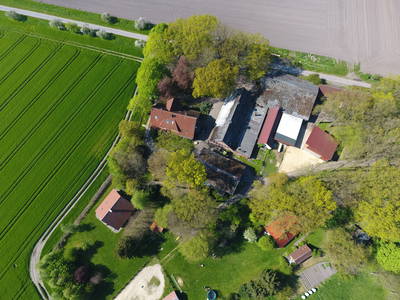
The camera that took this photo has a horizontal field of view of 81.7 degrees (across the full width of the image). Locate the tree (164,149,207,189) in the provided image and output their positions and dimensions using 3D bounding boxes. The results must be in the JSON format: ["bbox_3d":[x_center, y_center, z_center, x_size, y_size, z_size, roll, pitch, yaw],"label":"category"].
[{"bbox_3d":[-6.442,8.480,104.223,18.200,14.500,17.800,0,75,0],"label":"tree"}]

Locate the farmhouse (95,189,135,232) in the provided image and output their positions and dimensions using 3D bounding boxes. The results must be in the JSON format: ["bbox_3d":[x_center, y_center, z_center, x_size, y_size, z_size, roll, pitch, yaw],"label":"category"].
[{"bbox_3d":[-37.648,26.487,102.615,13.300,8.070,11.780,36,78,9],"label":"farmhouse"}]

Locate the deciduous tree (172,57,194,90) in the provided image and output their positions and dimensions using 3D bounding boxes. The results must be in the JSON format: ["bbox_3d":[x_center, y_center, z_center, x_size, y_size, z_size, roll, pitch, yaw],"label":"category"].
[{"bbox_3d":[-8.098,-37.149,115.453,10.500,17.000,11.500,0,75,0],"label":"deciduous tree"}]

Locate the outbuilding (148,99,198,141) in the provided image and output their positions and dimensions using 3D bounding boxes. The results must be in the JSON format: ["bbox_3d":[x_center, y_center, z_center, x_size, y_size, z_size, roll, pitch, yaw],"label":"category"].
[{"bbox_3d":[-11.562,-15.937,112.824,21.670,10.840,15.500,15,75,4],"label":"outbuilding"}]

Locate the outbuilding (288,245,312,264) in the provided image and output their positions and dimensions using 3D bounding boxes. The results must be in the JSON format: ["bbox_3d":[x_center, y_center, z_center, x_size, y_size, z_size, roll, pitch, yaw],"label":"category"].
[{"bbox_3d":[43.713,45.172,99.592,8.020,4.010,4.890,-31,77,-8],"label":"outbuilding"}]

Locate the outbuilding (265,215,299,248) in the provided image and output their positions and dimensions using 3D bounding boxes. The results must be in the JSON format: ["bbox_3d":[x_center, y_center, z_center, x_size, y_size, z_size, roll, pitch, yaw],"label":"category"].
[{"bbox_3d":[35.910,33.220,99.500,13.290,6.200,10.280,-37,76,-11],"label":"outbuilding"}]

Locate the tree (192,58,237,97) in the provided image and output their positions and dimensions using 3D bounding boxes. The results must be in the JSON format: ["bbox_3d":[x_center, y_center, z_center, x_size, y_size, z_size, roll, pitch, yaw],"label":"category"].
[{"bbox_3d":[7.621,-34.809,115.329,22.000,16.000,21.000,0,75,0],"label":"tree"}]

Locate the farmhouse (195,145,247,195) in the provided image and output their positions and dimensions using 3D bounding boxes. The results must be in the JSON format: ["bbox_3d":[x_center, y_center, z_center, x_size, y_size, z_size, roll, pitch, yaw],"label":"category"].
[{"bbox_3d":[8.761,9.356,107.487,21.250,7.740,14.700,26,76,7],"label":"farmhouse"}]

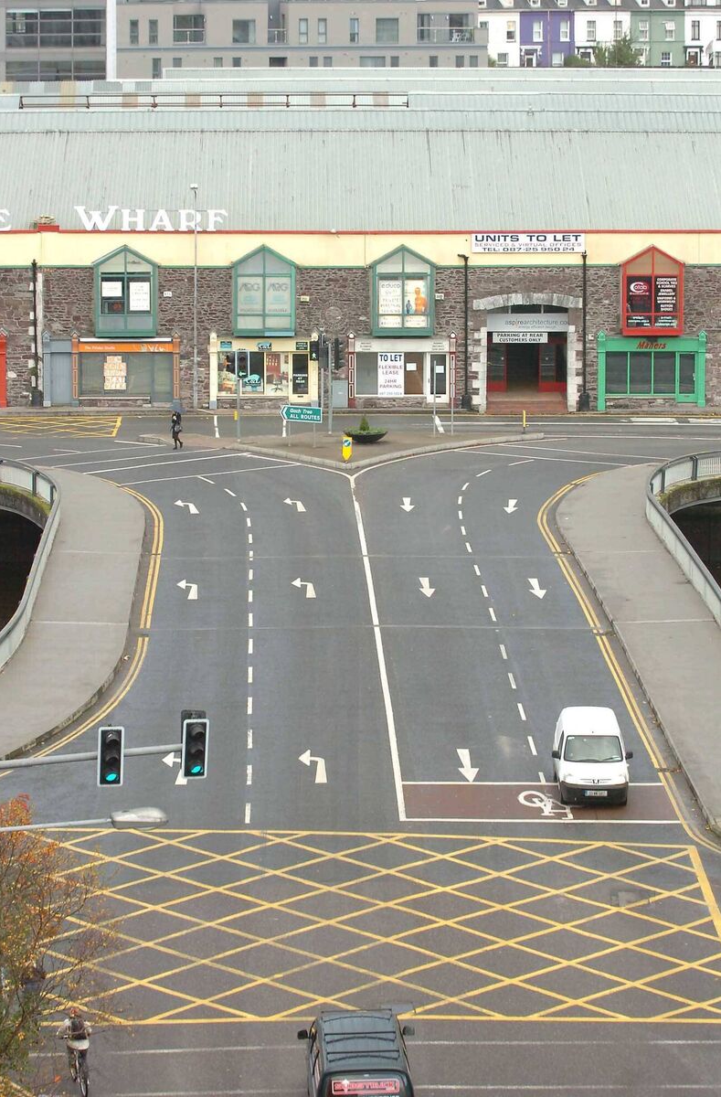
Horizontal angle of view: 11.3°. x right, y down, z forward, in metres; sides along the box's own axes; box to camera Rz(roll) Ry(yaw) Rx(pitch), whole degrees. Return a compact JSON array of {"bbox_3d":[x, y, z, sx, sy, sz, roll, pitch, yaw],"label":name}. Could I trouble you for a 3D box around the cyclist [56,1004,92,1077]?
[{"bbox_3d":[-5.239,9.264,67.273,0.620,1.560,1.700,-1,9,-8],"label":"cyclist"}]

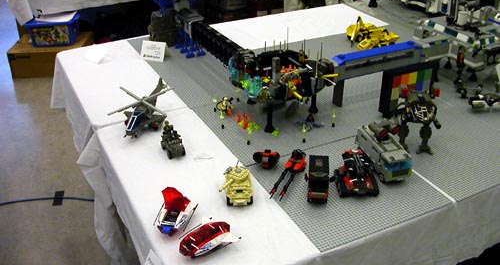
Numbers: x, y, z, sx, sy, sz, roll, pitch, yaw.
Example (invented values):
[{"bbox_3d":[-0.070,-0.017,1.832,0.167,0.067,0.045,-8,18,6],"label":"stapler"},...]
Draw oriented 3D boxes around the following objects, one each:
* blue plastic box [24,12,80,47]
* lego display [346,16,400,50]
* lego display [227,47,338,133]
[{"bbox_3d":[-1.433,-0.754,3.923,0.343,0.182,0.270,-3,29,-4],"label":"blue plastic box"},{"bbox_3d":[0.513,-0.425,2.250,0.220,0.100,0.145,-14,32,-23],"label":"lego display"},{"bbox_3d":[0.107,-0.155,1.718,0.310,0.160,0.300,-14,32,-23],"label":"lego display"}]

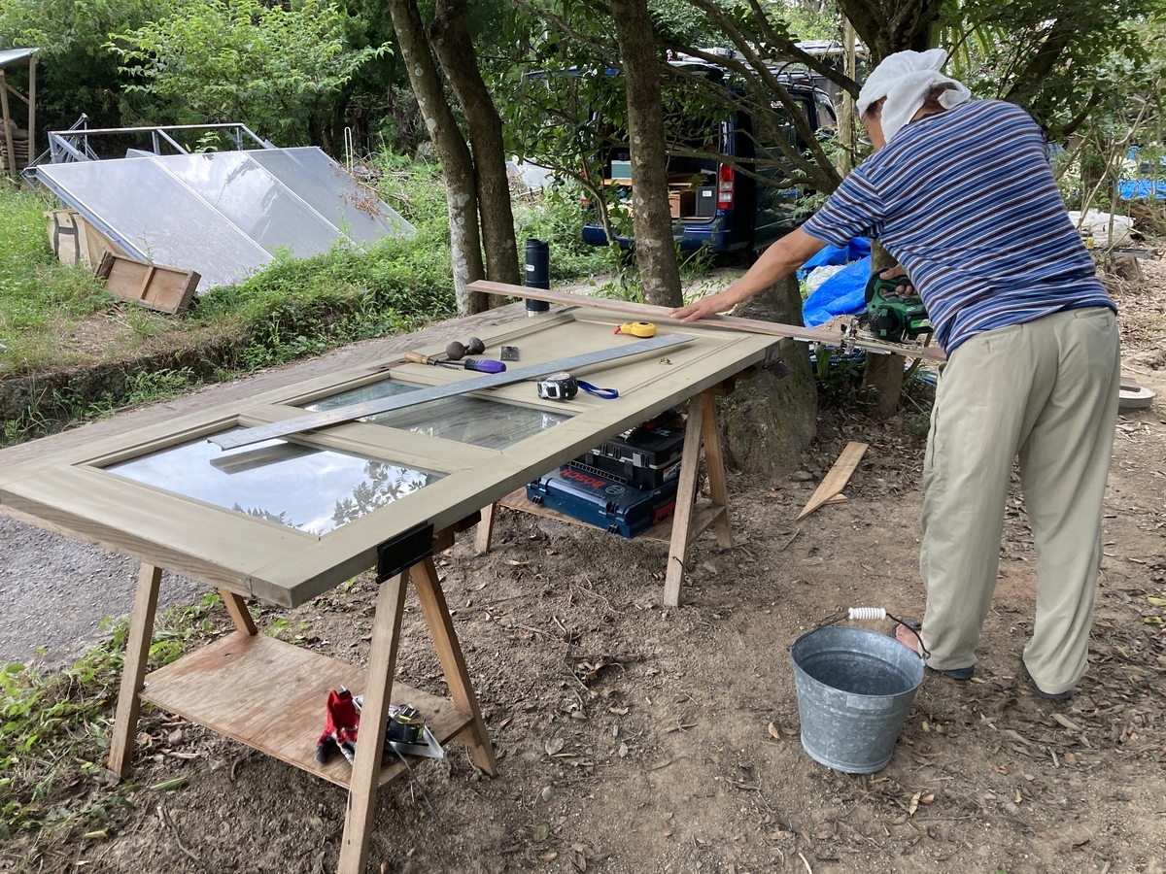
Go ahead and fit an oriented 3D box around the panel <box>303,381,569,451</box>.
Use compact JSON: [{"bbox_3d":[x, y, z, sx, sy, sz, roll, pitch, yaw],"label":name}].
[{"bbox_3d":[-0.354,-0.066,2.328,0.660,0.012,0.370,11,21,29],"label":"panel"}]

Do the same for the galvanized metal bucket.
[{"bbox_3d":[0.595,0.582,2.083,0.280,0.240,0.280,1,18,0],"label":"galvanized metal bucket"}]

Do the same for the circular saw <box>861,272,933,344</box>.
[{"bbox_3d":[0.920,-0.374,2.760,0.280,0.225,0.190,14,22,36],"label":"circular saw"}]

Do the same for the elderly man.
[{"bbox_3d":[0.830,-0.237,2.574,0.600,1.500,1.300,-12,22,-34],"label":"elderly man"}]

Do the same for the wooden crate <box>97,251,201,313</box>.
[{"bbox_3d":[-2.772,-0.961,6.000,0.600,0.300,0.120,16,-16,4],"label":"wooden crate"}]

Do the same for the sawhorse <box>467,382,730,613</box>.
[{"bbox_3d":[0.070,0.081,2.969,0.720,0.635,0.450,11,21,29],"label":"sawhorse"}]

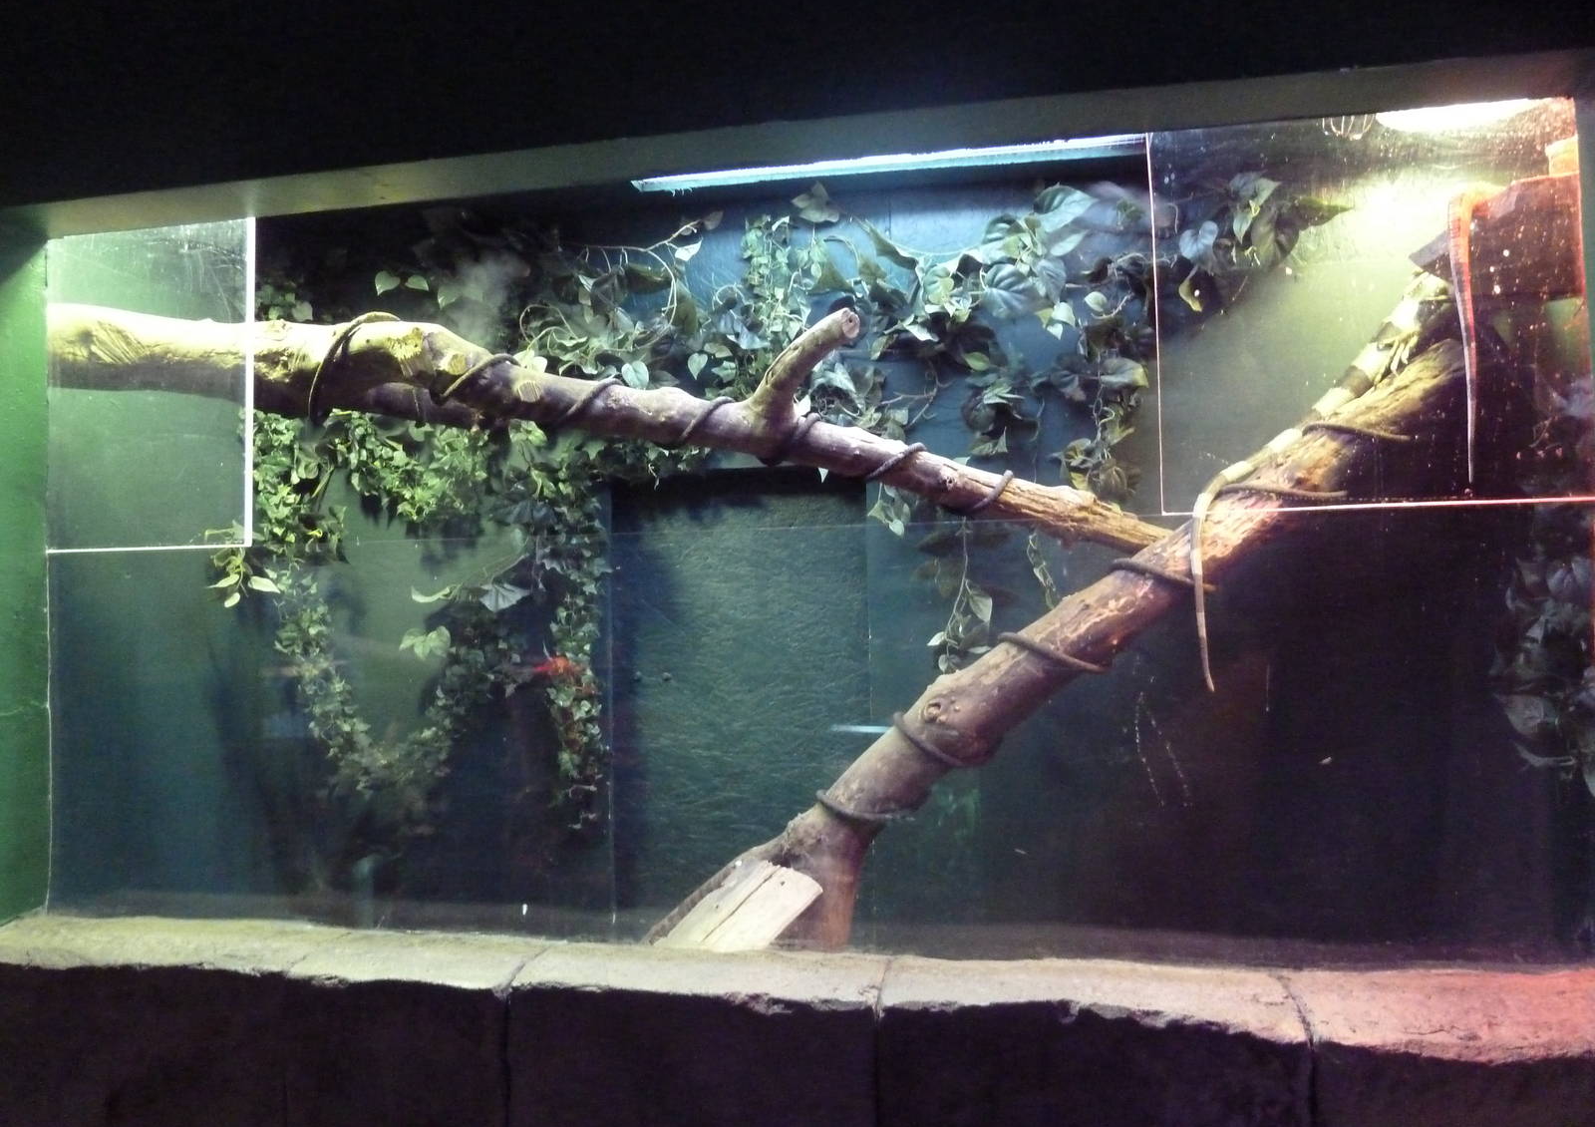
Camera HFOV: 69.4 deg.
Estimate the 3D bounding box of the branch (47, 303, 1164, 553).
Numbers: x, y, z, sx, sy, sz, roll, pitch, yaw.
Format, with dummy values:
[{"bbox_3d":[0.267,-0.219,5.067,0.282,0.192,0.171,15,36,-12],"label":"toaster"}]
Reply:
[{"bbox_3d":[-0.499,-0.402,2.570,2.674,0.425,0.310,8,-2,8],"label":"branch"}]

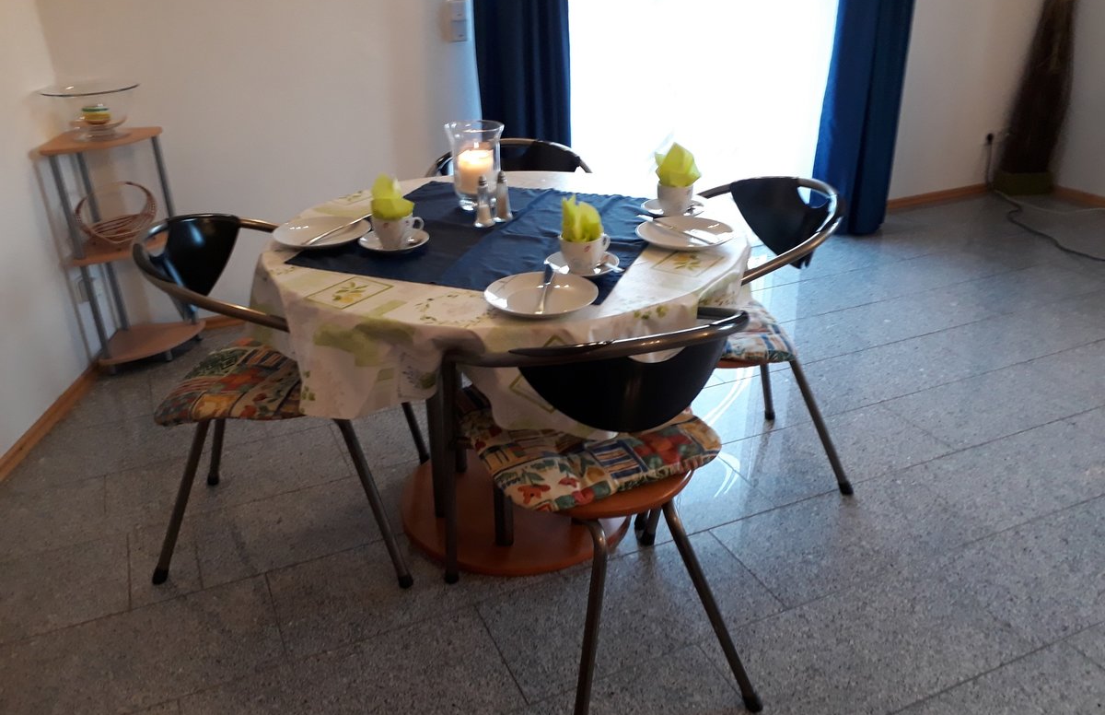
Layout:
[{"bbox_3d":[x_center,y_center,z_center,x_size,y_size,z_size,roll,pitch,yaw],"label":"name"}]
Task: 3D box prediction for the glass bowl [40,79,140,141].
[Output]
[{"bbox_3d":[-1.449,-0.773,2.724,0.290,0.145,0.290,-14,29,-24],"label":"glass bowl"}]

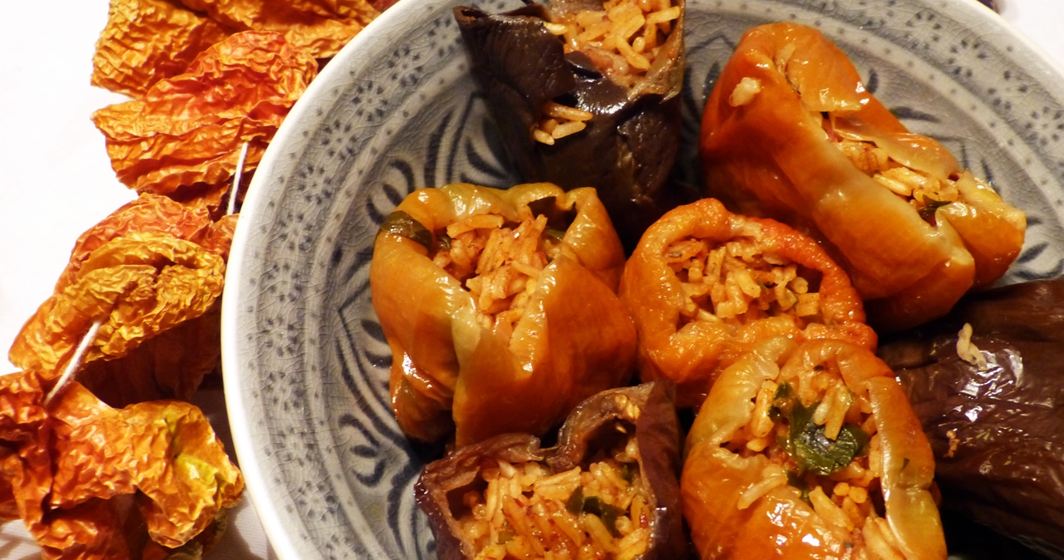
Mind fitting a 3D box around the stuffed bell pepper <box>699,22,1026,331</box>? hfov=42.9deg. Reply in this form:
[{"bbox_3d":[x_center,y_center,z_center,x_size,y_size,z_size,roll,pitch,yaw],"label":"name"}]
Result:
[{"bbox_3d":[0.079,-0.021,0.341,0.080,0.054,0.042,40,68,17],"label":"stuffed bell pepper"}]

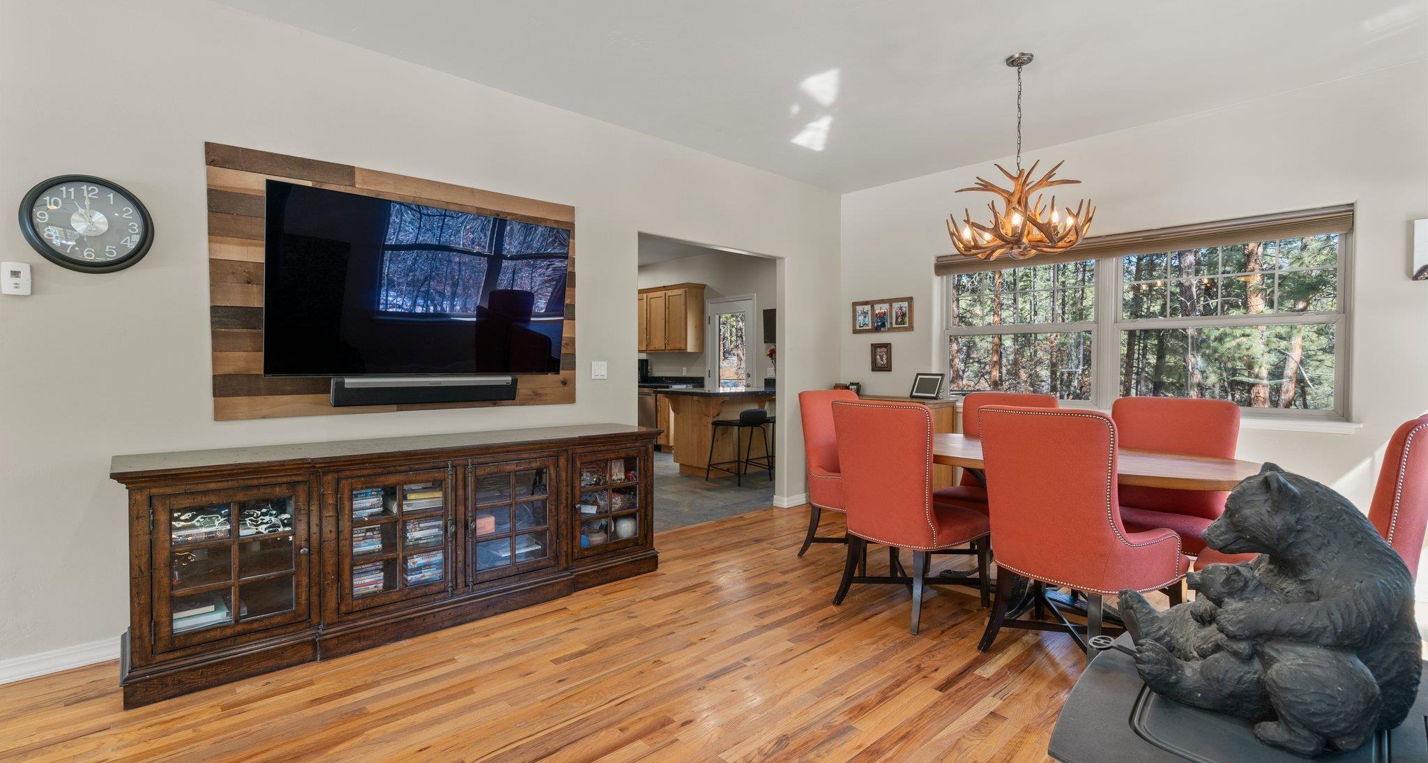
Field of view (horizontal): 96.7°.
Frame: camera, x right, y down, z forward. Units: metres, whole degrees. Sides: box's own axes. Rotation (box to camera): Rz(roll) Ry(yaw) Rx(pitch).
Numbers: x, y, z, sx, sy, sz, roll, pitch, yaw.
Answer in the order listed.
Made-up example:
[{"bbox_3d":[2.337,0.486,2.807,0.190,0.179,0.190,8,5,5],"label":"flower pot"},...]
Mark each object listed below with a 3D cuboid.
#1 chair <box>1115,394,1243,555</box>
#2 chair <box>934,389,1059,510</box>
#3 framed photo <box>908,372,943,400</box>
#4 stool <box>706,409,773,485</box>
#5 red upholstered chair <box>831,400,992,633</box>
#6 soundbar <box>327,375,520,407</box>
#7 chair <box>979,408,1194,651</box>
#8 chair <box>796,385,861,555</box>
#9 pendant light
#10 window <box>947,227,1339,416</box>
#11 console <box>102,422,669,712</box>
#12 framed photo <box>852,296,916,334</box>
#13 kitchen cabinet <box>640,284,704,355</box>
[{"bbox_3d":[2.193,0.610,3.137,0.660,1.030,0.580,-1,2,-43],"label":"chair"},{"bbox_3d":[1.584,0.592,3.703,0.673,1.034,0.592,-1,2,-41],"label":"chair"},{"bbox_3d":[1.630,0.035,4.843,0.040,0.201,0.229,27,-16,-38],"label":"framed photo"},{"bbox_3d":[0.282,0.648,6.539,0.502,0.743,0.462,-1,2,-41],"label":"stool"},{"bbox_3d":[0.974,0.606,3.172,0.683,1.034,0.582,-1,2,-41],"label":"red upholstered chair"},{"bbox_3d":[-1.469,0.046,3.299,0.900,0.125,0.095,-1,2,-43],"label":"soundbar"},{"bbox_3d":[1.533,0.621,2.643,0.660,1.030,0.580,-1,2,-32],"label":"chair"},{"bbox_3d":[0.879,0.584,3.901,0.643,1.034,0.683,-1,2,-41],"label":"chair"},{"bbox_3d":[1.537,-1.111,3.207,0.743,0.994,0.743,-1,2,-41],"label":"pendant light"},{"bbox_3d":[2.647,-0.389,4.272,0.100,1.130,2.340,-1,2,-43],"label":"window"},{"bbox_3d":[-1.332,0.703,3.118,2.339,0.828,0.572,-1,2,-41],"label":"console"},{"bbox_3d":[1.413,-0.547,5.345,0.025,0.276,0.602,-1,2,-41],"label":"framed photo"},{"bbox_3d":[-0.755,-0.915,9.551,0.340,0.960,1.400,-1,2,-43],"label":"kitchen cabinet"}]

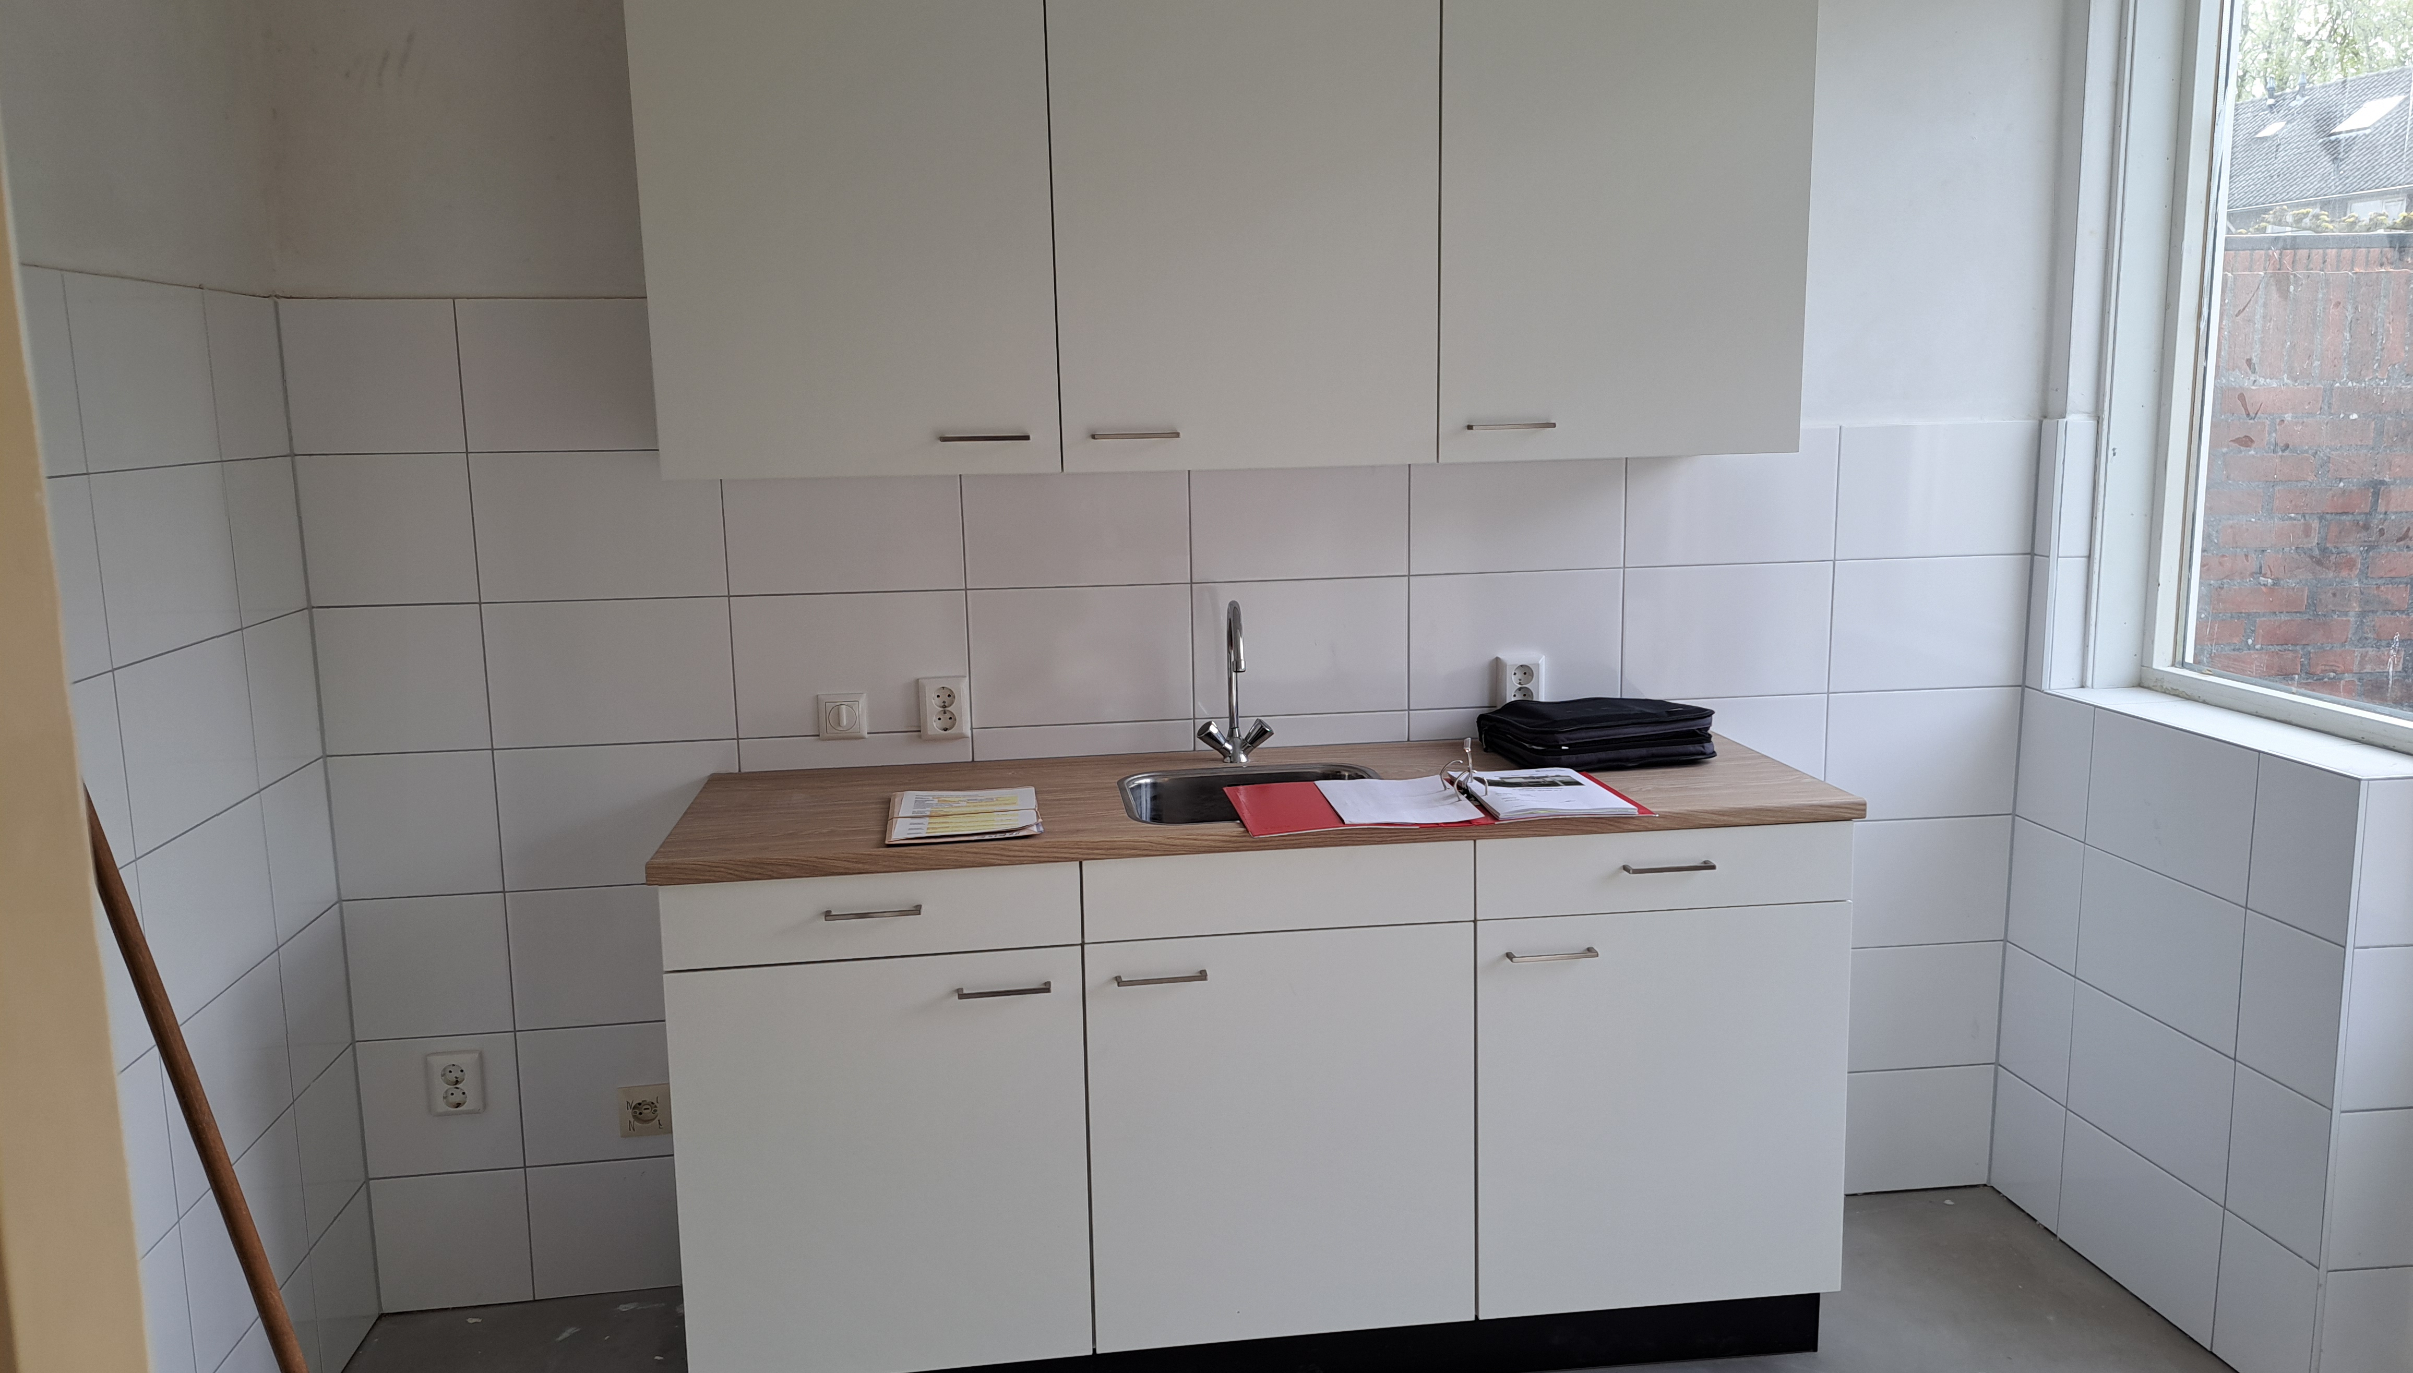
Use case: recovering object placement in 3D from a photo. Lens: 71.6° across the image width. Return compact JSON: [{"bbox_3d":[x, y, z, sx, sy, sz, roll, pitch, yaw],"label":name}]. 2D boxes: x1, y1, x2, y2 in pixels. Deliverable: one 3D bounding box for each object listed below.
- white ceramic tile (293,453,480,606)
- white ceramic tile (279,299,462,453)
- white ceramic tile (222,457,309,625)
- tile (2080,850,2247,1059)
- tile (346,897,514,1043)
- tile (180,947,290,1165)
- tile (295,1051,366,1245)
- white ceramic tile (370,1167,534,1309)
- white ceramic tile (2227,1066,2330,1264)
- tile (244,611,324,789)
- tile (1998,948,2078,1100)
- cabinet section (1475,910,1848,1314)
[{"bbox_3d":[-1.359,-0.258,2.783,0.270,0.249,0.010,-2,9,-7],"label":"white ceramic tile"},{"bbox_3d":[-1.350,-0.504,2.717,0.268,0.249,0.014,-2,10,-7],"label":"white ceramic tile"},{"bbox_3d":[-1.481,-0.232,2.633,0.010,0.250,0.266,-2,9,-8],"label":"white ceramic tile"},{"bbox_3d":[1.626,0.443,2.855,0.010,0.250,0.400,-2,9,-7],"label":"tile"},{"bbox_3d":[-1.345,0.487,2.902,0.270,0.249,0.010,-2,9,-7],"label":"tile"},{"bbox_3d":[-1.417,0.567,2.429,0.010,0.250,0.400,-2,9,-8],"label":"tile"},{"bbox_3d":[-1.460,0.762,2.789,0.010,0.249,0.265,-2,9,-8],"label":"tile"},{"bbox_3d":[-1.350,0.995,3.011,0.265,0.251,0.010,-2,10,-7],"label":"white ceramic tile"},{"bbox_3d":[1.690,0.749,2.637,0.010,0.250,0.192,-2,10,-7],"label":"white ceramic tile"},{"bbox_3d":[-1.477,0.017,2.674,0.010,0.250,0.266,-2,9,-8],"label":"tile"},{"bbox_3d":[1.593,0.641,3.201,0.010,0.250,0.218,-2,9,-7],"label":"tile"},{"bbox_3d":[0.680,0.623,2.902,0.600,0.652,0.573,-2,9,-7],"label":"cabinet section"}]

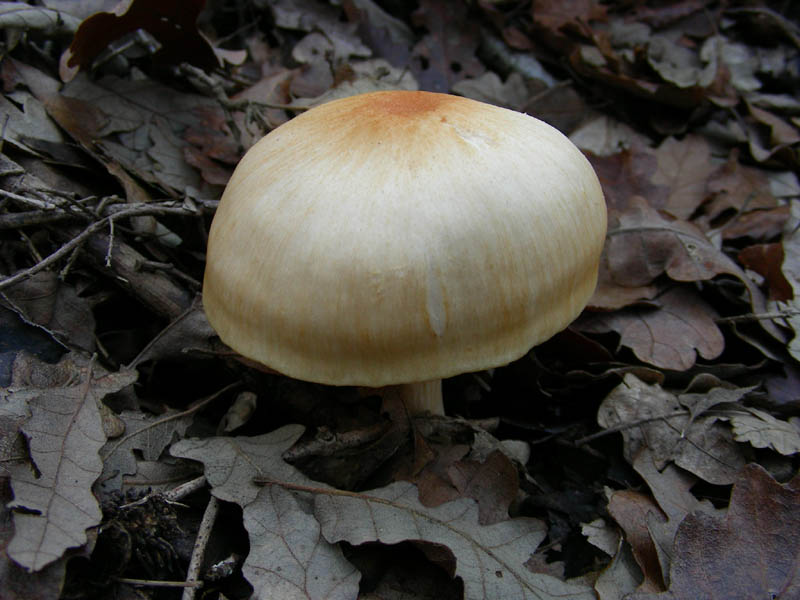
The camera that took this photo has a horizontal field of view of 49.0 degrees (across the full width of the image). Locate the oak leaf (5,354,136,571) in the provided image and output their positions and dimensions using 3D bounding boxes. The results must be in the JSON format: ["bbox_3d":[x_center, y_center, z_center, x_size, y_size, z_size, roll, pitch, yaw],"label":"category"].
[{"bbox_3d":[-0.081,0.039,0.222,0.030,0.011,0.060,1,50,1],"label":"oak leaf"}]

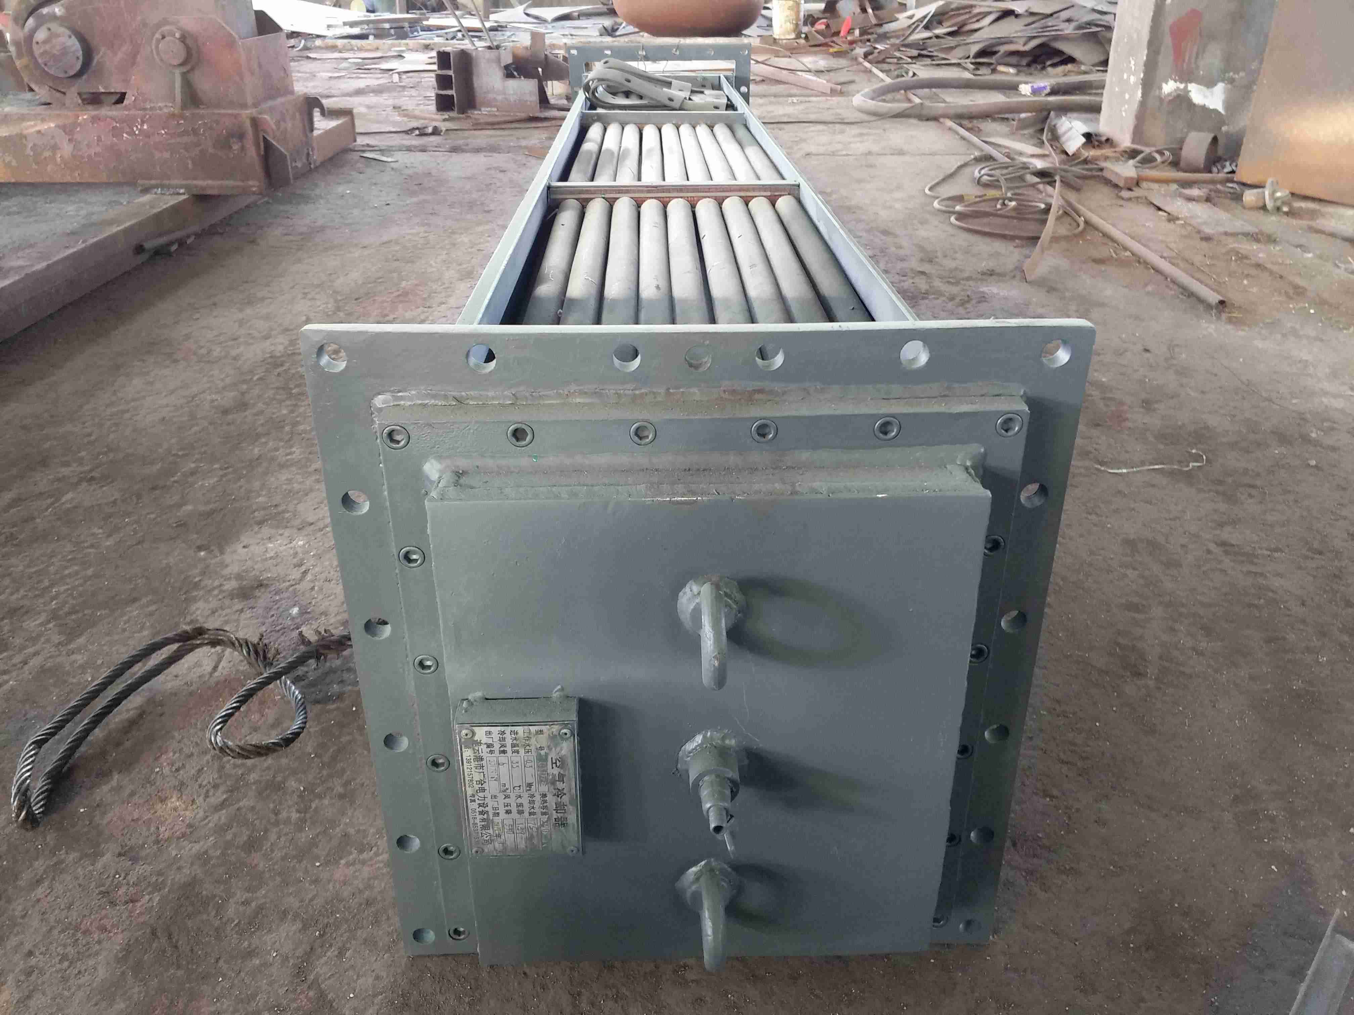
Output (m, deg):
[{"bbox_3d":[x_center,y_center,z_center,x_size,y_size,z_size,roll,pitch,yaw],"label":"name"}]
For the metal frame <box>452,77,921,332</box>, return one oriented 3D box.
[{"bbox_3d":[-0.022,-0.541,2.172,0.460,0.529,2.838,-1,29,-1],"label":"metal frame"}]

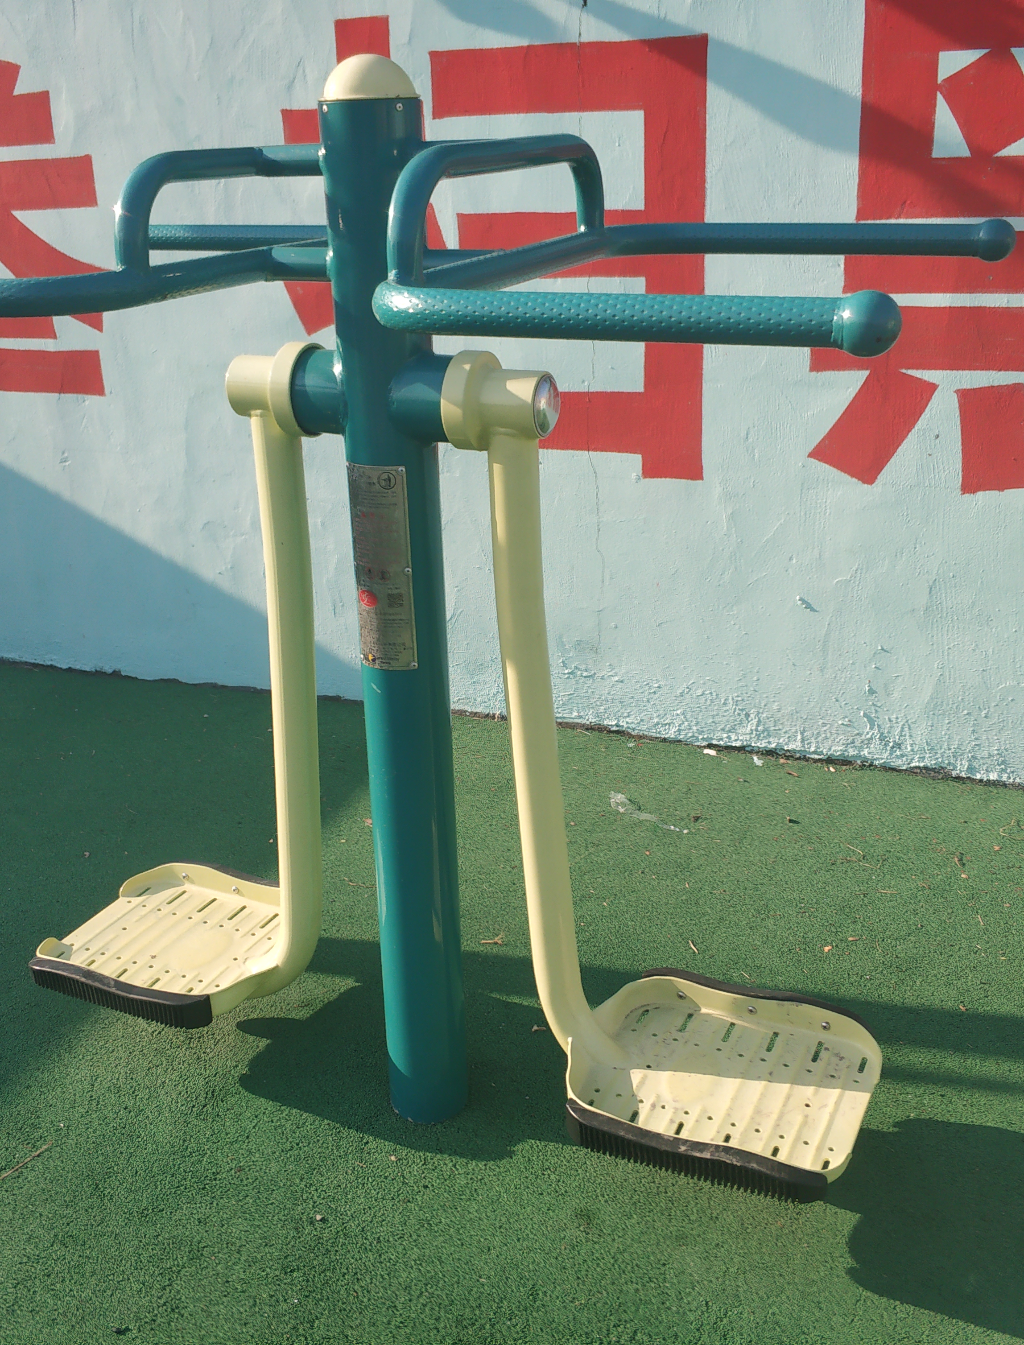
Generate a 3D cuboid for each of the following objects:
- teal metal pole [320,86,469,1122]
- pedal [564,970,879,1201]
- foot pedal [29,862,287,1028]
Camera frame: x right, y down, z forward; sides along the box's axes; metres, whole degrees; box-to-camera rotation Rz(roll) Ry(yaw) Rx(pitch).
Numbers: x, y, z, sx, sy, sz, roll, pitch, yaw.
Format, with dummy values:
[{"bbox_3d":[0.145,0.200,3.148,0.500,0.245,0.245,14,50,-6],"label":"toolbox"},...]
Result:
[{"bbox_3d":[-0.140,-0.006,1.831,0.114,1.384,0.114,-1,22,1],"label":"teal metal pole"},{"bbox_3d":[0.276,0.536,1.864,0.384,0.058,0.342,7,25,25],"label":"pedal"},{"bbox_3d":[-0.519,0.418,2.211,0.384,0.058,0.342,9,25,24],"label":"foot pedal"}]

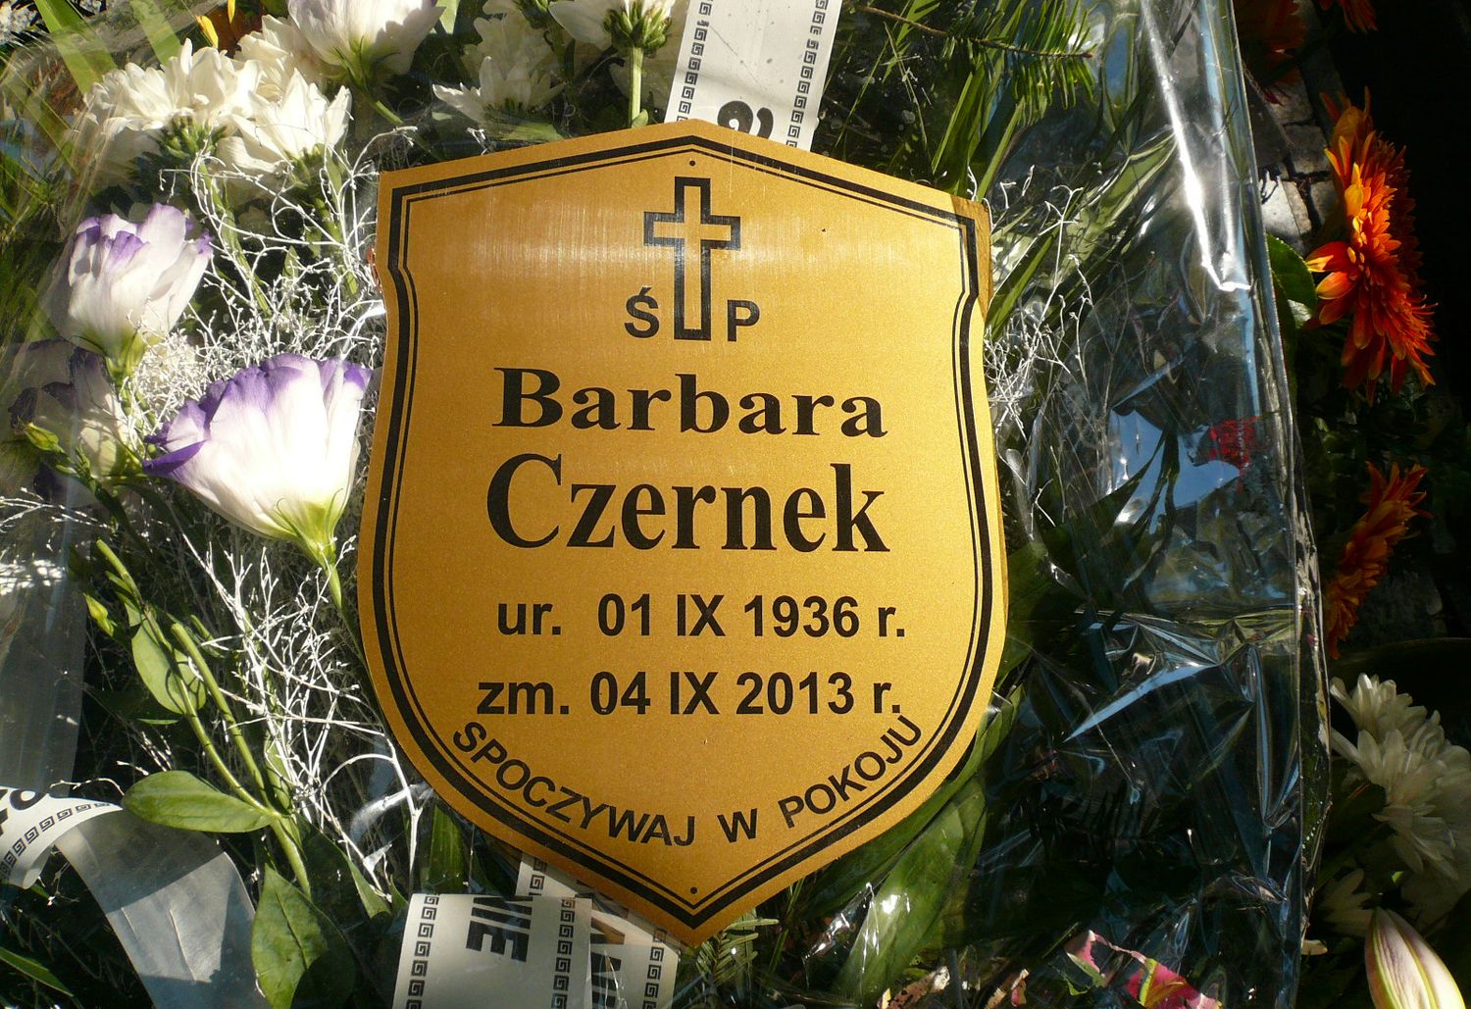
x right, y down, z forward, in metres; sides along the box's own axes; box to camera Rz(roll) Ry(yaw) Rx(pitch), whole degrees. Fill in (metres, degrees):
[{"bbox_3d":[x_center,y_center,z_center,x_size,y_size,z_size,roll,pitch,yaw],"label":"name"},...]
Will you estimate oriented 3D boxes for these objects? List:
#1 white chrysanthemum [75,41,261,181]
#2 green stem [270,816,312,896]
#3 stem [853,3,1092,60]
[{"bbox_3d":[-0.224,-0.156,0.470,0.072,0.068,0.046,-3,72,0],"label":"white chrysanthemum"},{"bbox_3d":[-0.166,0.132,0.445,0.004,0.035,0.004,-18,13,0],"label":"green stem"},{"bbox_3d":[0.094,-0.187,0.470,0.095,0.007,0.006,13,0,0],"label":"stem"}]

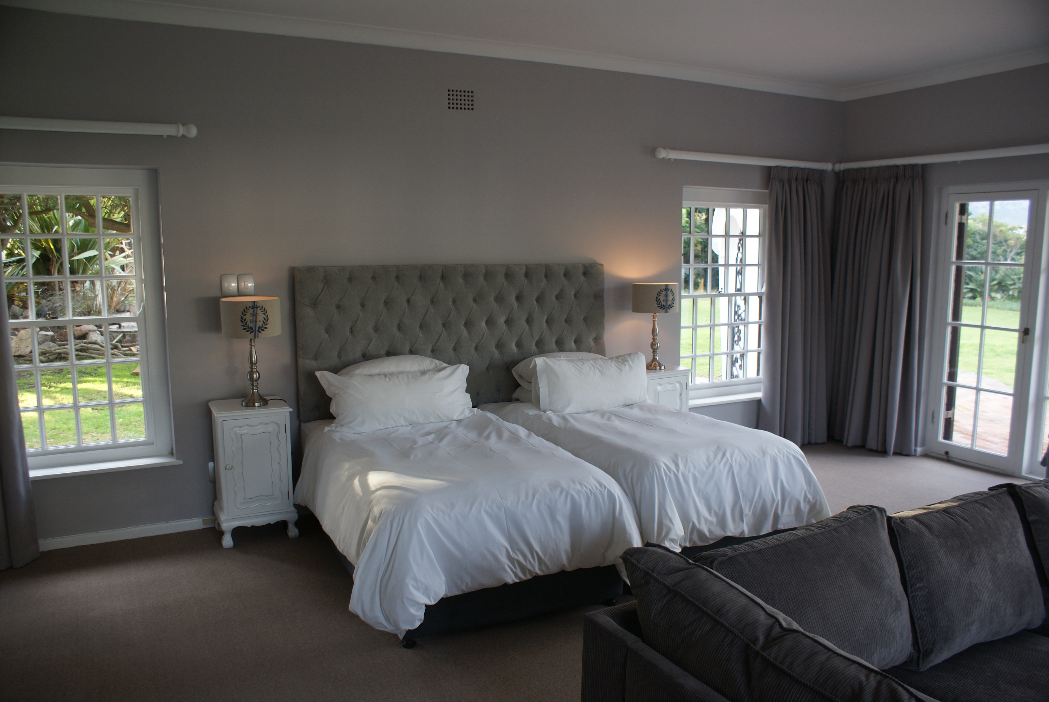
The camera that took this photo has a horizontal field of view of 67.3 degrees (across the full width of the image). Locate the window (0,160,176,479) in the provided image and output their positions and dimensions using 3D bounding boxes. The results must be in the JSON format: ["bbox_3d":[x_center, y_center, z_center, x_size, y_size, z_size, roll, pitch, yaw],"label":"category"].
[{"bbox_3d":[-2.521,-0.145,4.217,1.159,1.680,0.141,-4,9,-27],"label":"window"}]

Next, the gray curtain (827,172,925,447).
[{"bbox_3d":[2.812,-0.329,6.304,0.191,2.266,0.730,-4,9,-27],"label":"gray curtain"}]

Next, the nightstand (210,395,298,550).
[{"bbox_3d":[-1.554,0.677,4.525,0.420,0.767,0.382,-4,9,-27],"label":"nightstand"}]

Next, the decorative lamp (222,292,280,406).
[{"bbox_3d":[-1.541,-0.003,4.463,0.307,0.608,0.307,-4,9,-27],"label":"decorative lamp"}]

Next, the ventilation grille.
[{"bbox_3d":[-0.407,-1.607,5.047,0.188,0.135,0.023,-4,9,-27],"label":"ventilation grille"}]

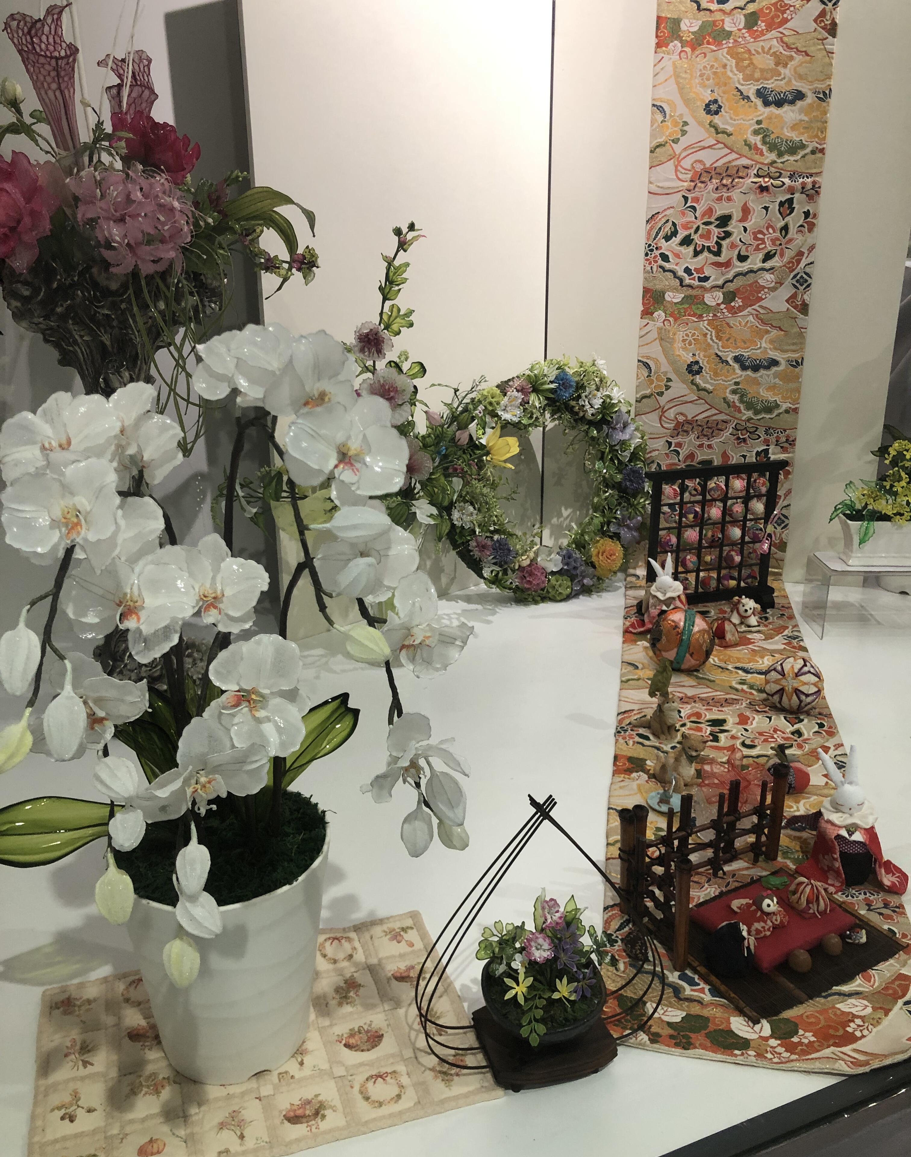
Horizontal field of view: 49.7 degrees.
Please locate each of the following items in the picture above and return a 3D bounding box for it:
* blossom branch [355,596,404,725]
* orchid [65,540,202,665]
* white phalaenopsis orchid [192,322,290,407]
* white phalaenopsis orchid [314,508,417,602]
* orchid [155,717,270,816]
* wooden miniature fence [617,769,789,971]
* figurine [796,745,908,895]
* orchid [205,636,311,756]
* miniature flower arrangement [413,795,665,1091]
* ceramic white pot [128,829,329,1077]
[{"bbox_3d":[-0.057,0.062,0.727,0.036,0.098,0.030,-1,21,0],"label":"blossom branch"},{"bbox_3d":[-0.215,0.016,0.654,0.085,0.078,0.040,-5,22,-11],"label":"orchid"},{"bbox_3d":[-0.146,-0.146,0.670,0.072,0.063,0.055,10,21,29],"label":"white phalaenopsis orchid"},{"bbox_3d":[-0.065,-0.016,0.720,0.077,0.070,0.050,-4,19,-11],"label":"white phalaenopsis orchid"},{"bbox_3d":[-0.168,0.131,0.681,0.082,0.072,0.050,0,21,3],"label":"orchid"},{"bbox_3d":[0.280,0.277,0.979,0.213,0.123,0.103,-9,20,-24],"label":"wooden miniature fence"},{"bbox_3d":[0.427,0.250,1.057,0.117,0.159,0.078,5,22,15],"label":"figurine"},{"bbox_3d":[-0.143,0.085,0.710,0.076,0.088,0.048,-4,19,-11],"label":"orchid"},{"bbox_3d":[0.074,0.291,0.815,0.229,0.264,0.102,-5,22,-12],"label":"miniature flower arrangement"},{"bbox_3d":[-0.196,0.311,0.864,0.181,0.198,0.181,-1,21,0],"label":"ceramic white pot"}]

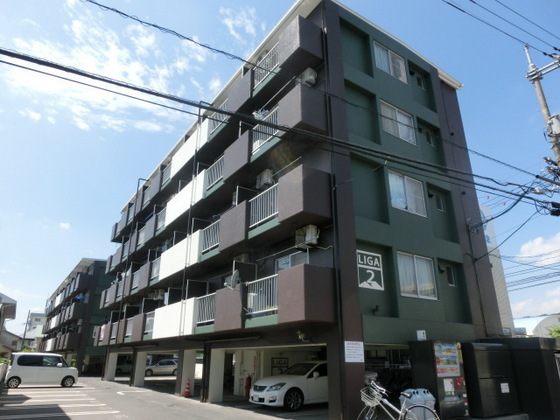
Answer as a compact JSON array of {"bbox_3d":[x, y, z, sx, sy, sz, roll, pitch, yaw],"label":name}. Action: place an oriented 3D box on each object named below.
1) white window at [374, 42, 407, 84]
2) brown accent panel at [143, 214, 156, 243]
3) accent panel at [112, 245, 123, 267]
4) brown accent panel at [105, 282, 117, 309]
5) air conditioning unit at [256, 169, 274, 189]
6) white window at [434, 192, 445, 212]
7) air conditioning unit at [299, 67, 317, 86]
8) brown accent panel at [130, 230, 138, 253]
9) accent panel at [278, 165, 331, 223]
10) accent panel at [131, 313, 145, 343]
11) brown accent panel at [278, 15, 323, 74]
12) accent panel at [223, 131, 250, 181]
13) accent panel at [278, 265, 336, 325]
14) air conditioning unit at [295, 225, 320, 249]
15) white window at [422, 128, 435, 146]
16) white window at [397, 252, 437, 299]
[{"bbox_3d":[4.244,-5.612,14.840,1.744,1.297,0.100,14,-25,-32],"label":"white window"},{"bbox_3d":[-7.542,1.144,22.872,0.160,1.369,1.833,14,-25,-32],"label":"brown accent panel"},{"bbox_3d":[-11.670,3.393,28.323,0.136,1.329,1.858,14,-25,-32],"label":"accent panel"},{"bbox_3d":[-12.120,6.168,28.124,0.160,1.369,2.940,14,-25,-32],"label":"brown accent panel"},{"bbox_3d":[-0.522,-1.042,13.758,0.287,0.524,0.614,14,-25,-32],"label":"air conditioning unit"},{"bbox_3d":[6.093,-0.260,14.778,0.462,0.686,0.110,14,-25,-32],"label":"white window"},{"bbox_3d":[0.892,-4.188,12.701,0.328,0.497,0.614,14,-25,-32],"label":"air conditioning unit"},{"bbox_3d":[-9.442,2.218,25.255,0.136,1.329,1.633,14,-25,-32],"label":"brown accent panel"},{"bbox_3d":[0.722,-0.334,11.249,1.007,1.369,1.127,14,-25,-32],"label":"accent panel"},{"bbox_3d":[-7.550,6.367,20.854,0.160,1.369,1.833,14,-25,-32],"label":"accent panel"},{"bbox_3d":[0.710,-5.410,12.967,0.983,1.329,1.134,14,-25,-32],"label":"brown accent panel"},{"bbox_3d":[-1.576,-1.929,14.425,0.136,1.329,1.902,14,-25,-32],"label":"accent panel"},{"bbox_3d":[0.696,2.235,10.029,0.983,1.329,1.134,14,-25,-32],"label":"accent panel"},{"bbox_3d":[0.745,0.817,10.988,0.290,0.570,0.740,14,-25,-32],"label":"air conditioning unit"},{"bbox_3d":[5.904,-2.837,15.337,0.426,0.647,0.100,14,-25,-32],"label":"white window"},{"bbox_3d":[4.230,2.032,11.903,1.744,1.297,0.100,14,-25,-32],"label":"white window"}]

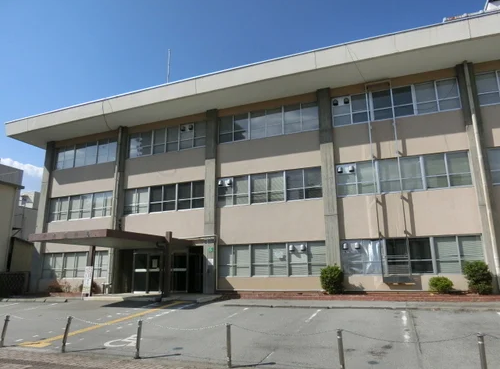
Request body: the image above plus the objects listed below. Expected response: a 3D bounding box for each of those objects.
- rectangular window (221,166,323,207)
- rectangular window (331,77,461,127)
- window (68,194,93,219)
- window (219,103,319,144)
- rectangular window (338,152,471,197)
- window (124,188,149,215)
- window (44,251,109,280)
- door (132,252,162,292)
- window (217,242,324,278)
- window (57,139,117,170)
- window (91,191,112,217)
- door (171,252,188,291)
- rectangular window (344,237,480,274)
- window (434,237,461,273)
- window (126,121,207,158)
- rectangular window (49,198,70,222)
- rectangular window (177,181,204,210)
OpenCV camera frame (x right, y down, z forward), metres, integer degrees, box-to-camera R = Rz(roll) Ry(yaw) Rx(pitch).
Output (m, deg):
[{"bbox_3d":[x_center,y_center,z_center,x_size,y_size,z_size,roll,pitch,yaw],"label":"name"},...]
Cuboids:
[{"bbox_3d":[0.884,0.151,18.064,5.451,1.526,0.150,-6,-15,21],"label":"rectangular window"},{"bbox_3d":[6.546,-3.726,16.635,5.380,1.472,0.150,-6,-15,21],"label":"rectangular window"},{"bbox_3d":[-10.430,1.401,22.224,1.854,1.510,0.130,-6,-15,21],"label":"window"},{"bbox_3d":[0.877,-3.102,18.676,5.389,1.451,0.130,-6,-15,21],"label":"window"},{"bbox_3d":[6.558,-0.423,15.840,5.379,1.484,0.150,-6,-15,21],"label":"rectangular window"},{"bbox_3d":[-6.473,0.982,20.709,1.754,1.510,0.130,-6,-15,21],"label":"window"},{"bbox_3d":[-10.276,4.749,21.371,5.389,1.476,0.130,-6,-15,21],"label":"window"},{"bbox_3d":[-5.719,4.899,20.227,1.979,2.271,0.100,-6,-15,21],"label":"door"},{"bbox_3d":[0.967,3.559,17.067,5.389,1.476,0.130,-6,-15,21],"label":"window"},{"bbox_3d":[-10.524,-1.915,23.303,5.124,1.474,0.150,-6,-15,21],"label":"window"},{"bbox_3d":[-8.930,1.238,21.886,1.569,1.524,0.150,-6,-15,21],"label":"window"},{"bbox_3d":[-3.764,4.698,19.462,0.999,2.185,0.100,-6,-15,21],"label":"door"},{"bbox_3d":[6.588,2.963,14.916,5.389,1.476,0.130,-6,-15,21],"label":"rectangular window"},{"bbox_3d":[7.883,2.827,14.512,0.902,1.491,0.150,-6,-15,21],"label":"window"},{"bbox_3d":[-4.744,-2.507,20.827,5.389,1.451,0.130,-6,-15,21],"label":"window"},{"bbox_3d":[-12.064,1.574,22.849,1.612,1.510,0.130,-6,-15,21],"label":"rectangular window"},{"bbox_3d":[-3.229,0.622,19.662,1.733,1.483,0.150,-6,-15,21],"label":"rectangular window"}]

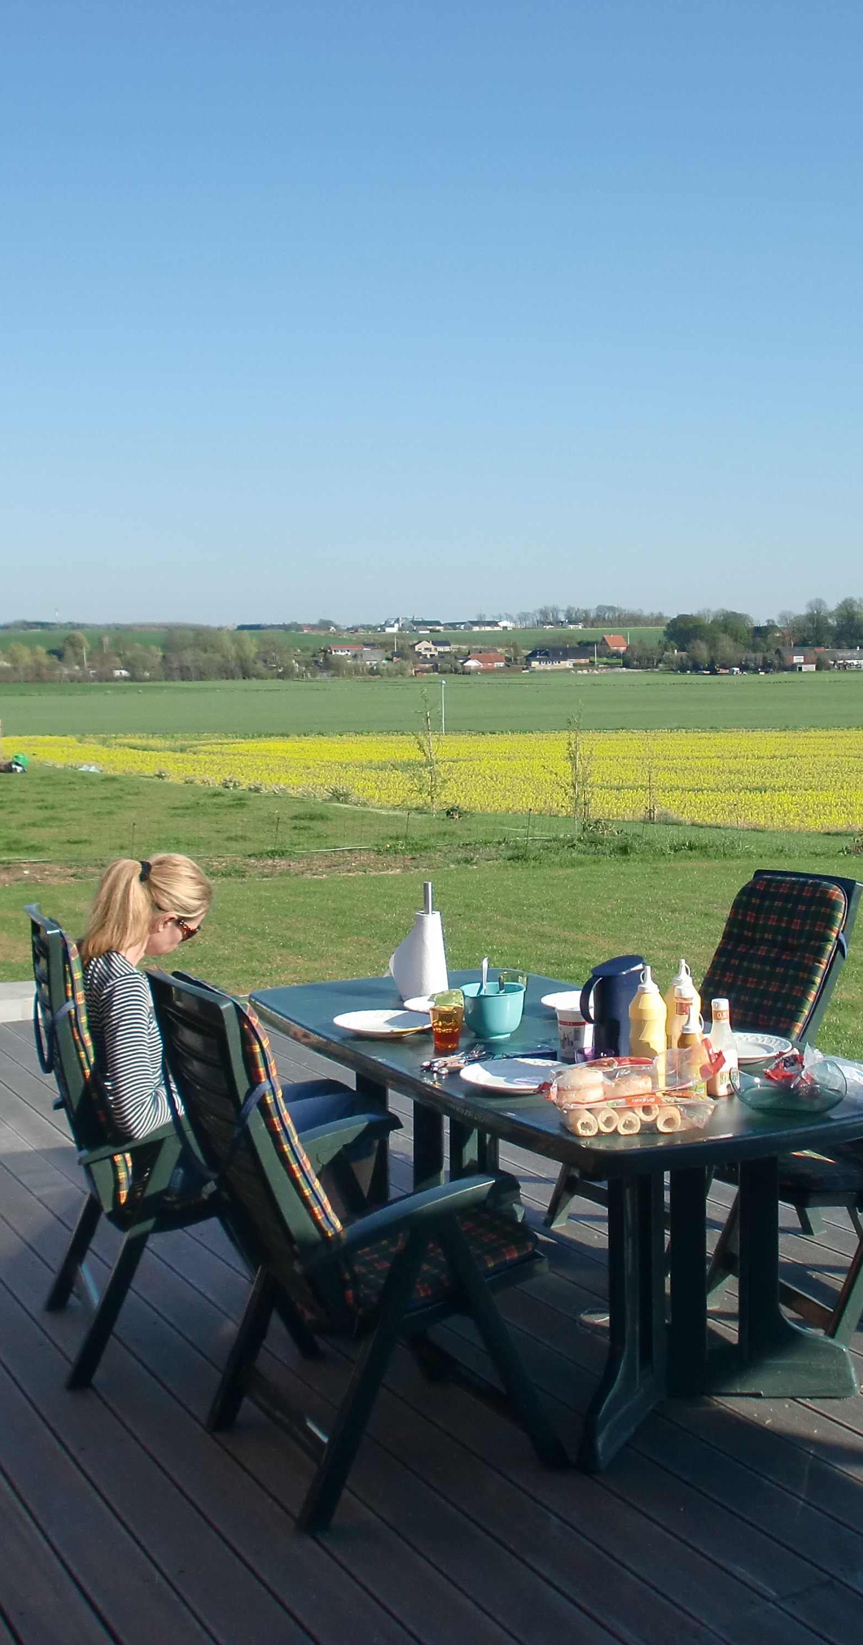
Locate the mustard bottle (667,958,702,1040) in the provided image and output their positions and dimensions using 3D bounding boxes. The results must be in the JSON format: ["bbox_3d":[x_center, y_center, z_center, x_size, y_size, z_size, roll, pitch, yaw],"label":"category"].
[{"bbox_3d":[0.568,0.444,3.709,0.083,0.264,0.083,-1,5,0],"label":"mustard bottle"}]

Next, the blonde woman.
[{"bbox_3d":[-0.500,0.672,4.125,0.720,1.220,0.480,-3,5,-21],"label":"blonde woman"}]

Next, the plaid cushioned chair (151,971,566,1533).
[{"bbox_3d":[-0.174,0.812,3.430,0.731,1.057,0.580,-3,6,-28],"label":"plaid cushioned chair"}]

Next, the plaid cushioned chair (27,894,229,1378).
[{"bbox_3d":[-0.655,0.745,4.072,0.636,1.089,0.580,-3,5,-21],"label":"plaid cushioned chair"}]

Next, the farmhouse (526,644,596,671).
[{"bbox_3d":[35.339,-44.934,450.000,19.000,6.800,9.500,0,5,6],"label":"farmhouse"}]

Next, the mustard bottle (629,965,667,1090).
[{"bbox_3d":[0.475,0.453,3.621,0.083,0.264,0.083,-1,5,0],"label":"mustard bottle"}]

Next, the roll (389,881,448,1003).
[{"bbox_3d":[-0.034,0.332,4.682,0.150,0.330,0.150,-1,5,0],"label":"roll"}]

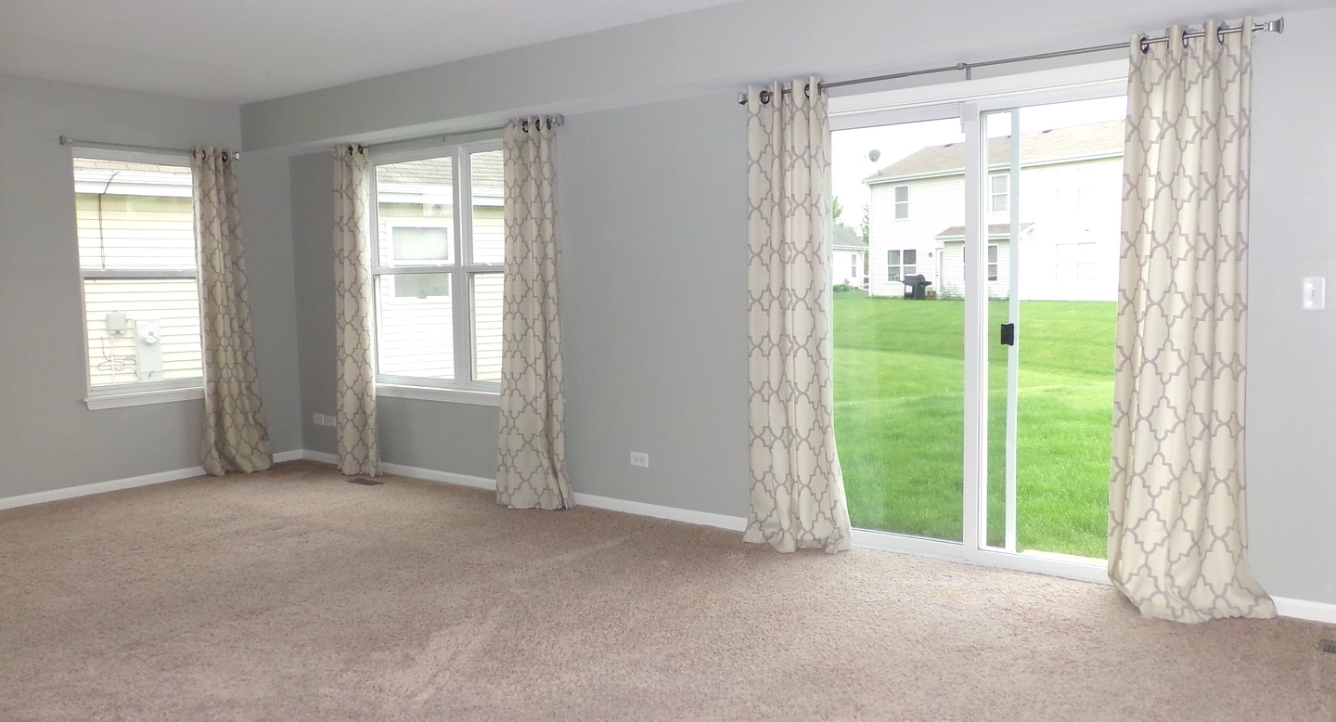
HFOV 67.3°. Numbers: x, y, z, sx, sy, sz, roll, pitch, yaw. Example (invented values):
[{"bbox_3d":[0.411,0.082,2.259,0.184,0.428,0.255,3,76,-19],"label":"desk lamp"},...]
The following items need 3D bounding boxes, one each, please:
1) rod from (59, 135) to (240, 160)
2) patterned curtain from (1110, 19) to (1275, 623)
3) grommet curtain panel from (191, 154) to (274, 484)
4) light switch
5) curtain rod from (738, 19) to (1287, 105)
[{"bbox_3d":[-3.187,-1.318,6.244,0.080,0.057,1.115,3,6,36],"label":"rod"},{"bbox_3d":[1.903,-0.141,3.625,0.525,2.136,0.220,3,6,36],"label":"patterned curtain"},{"bbox_3d":[-2.901,-0.313,6.652,0.160,2.138,0.390,3,6,36],"label":"grommet curtain panel"},{"bbox_3d":[2.264,-0.234,3.518,0.071,0.114,0.012,3,6,36],"label":"light switch"},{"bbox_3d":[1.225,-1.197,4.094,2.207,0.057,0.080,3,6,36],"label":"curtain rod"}]

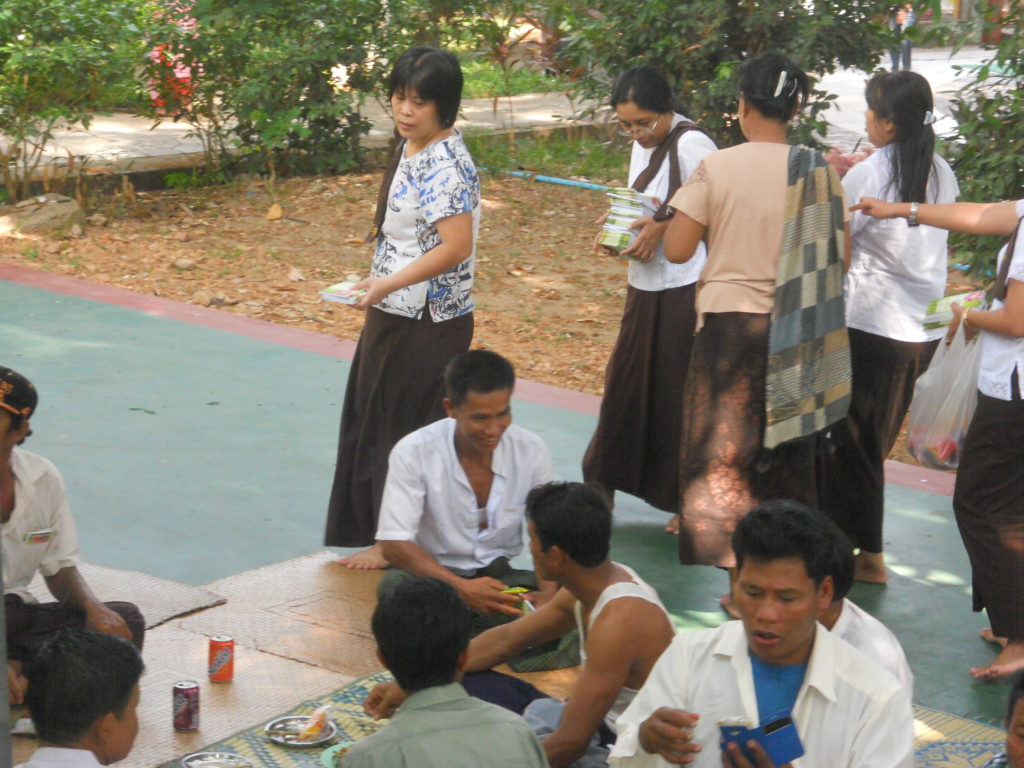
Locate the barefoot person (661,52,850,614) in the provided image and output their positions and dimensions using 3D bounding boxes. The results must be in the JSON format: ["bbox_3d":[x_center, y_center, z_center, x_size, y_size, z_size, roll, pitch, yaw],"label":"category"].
[{"bbox_3d":[0.707,-0.132,6.537,0.480,1.628,0.380,-4,14,-19],"label":"barefoot person"}]

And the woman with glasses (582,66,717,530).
[{"bbox_3d":[0.444,-0.263,7.348,0.440,1.514,0.440,12,18,42],"label":"woman with glasses"}]

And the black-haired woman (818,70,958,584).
[{"bbox_3d":[1.116,-0.151,6.788,0.460,1.559,0.400,-8,16,-34],"label":"black-haired woman"}]

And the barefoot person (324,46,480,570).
[{"bbox_3d":[-0.332,-0.237,7.027,0.480,1.595,0.430,-7,15,-29],"label":"barefoot person"}]

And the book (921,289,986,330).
[{"bbox_3d":[1.169,-0.193,6.020,0.165,0.045,0.135,-8,20,2],"label":"book"}]

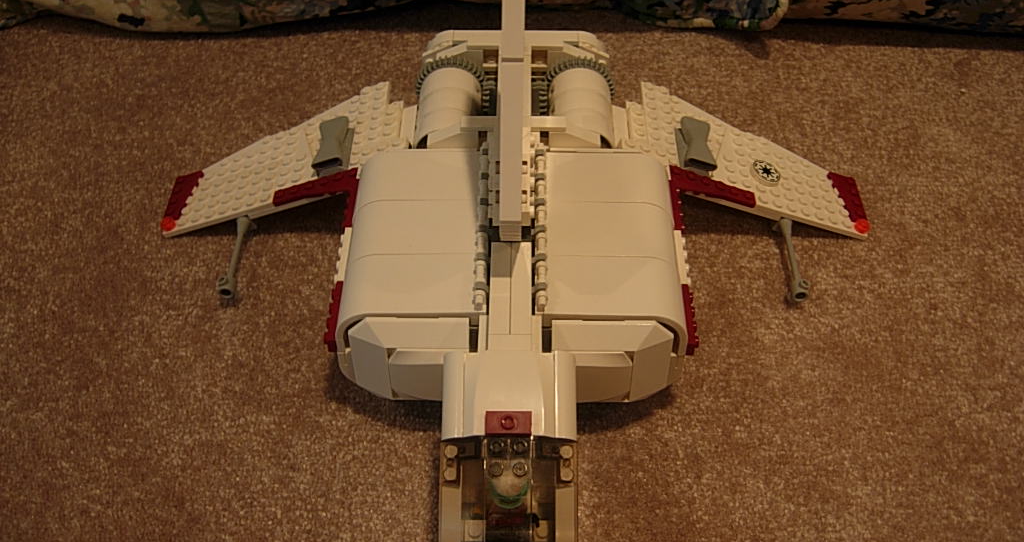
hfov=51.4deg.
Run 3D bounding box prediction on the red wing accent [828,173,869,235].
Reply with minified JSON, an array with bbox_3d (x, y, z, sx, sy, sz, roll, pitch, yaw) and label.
[{"bbox_3d":[0.173,-0.035,0.545,0.016,0.005,0.040,15,45,-14],"label":"red wing accent"}]

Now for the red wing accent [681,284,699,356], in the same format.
[{"bbox_3d":[0.073,0.020,0.440,0.005,0.008,0.032,0,48,1],"label":"red wing accent"}]

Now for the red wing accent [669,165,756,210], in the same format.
[{"bbox_3d":[0.097,-0.038,0.514,0.047,0.005,0.016,15,45,-14],"label":"red wing accent"}]

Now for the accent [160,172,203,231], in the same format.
[{"bbox_3d":[-0.171,-0.036,0.549,0.016,0.005,0.040,-15,45,16],"label":"accent"}]

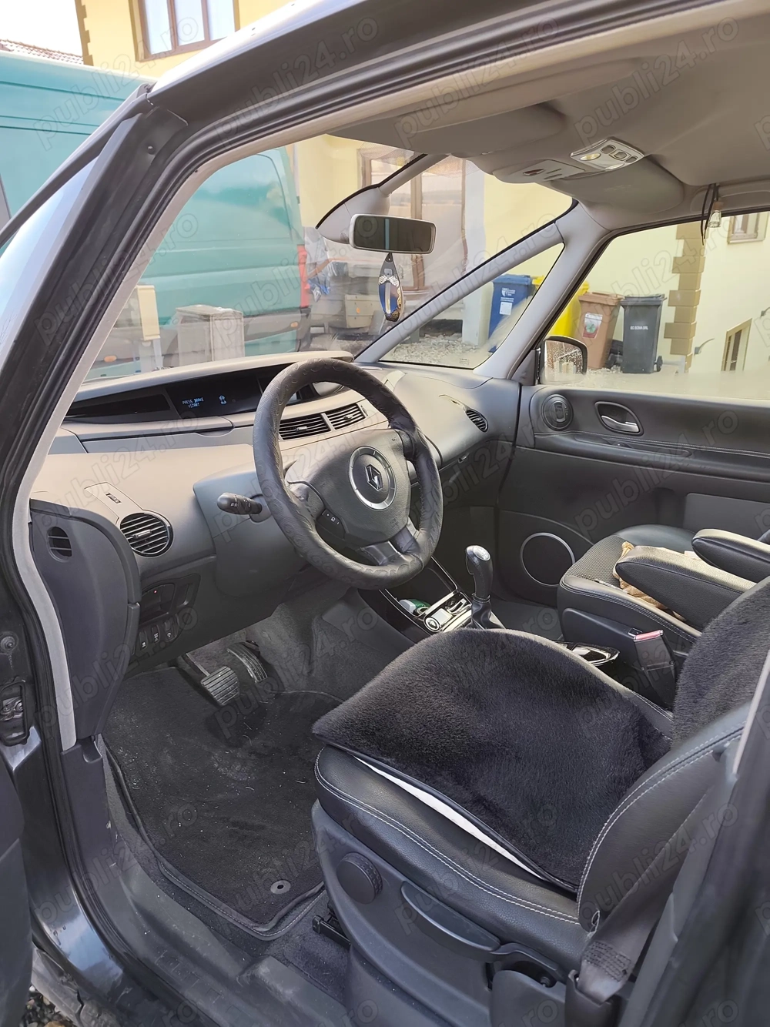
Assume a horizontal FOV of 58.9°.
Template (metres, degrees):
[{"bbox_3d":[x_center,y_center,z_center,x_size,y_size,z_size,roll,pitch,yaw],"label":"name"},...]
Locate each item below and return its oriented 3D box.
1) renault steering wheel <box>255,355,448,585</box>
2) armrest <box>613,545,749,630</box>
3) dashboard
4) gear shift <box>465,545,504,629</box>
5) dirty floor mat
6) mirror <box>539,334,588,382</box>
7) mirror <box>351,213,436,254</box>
[{"bbox_3d":[-0.053,-0.063,1.104,0.115,0.385,0.385,-23,1,42],"label":"renault steering wheel"},{"bbox_3d":[0.629,0.176,1.321,0.380,0.100,0.075,21,28,33],"label":"armrest"},{"bbox_3d":[-0.256,-0.133,1.762,0.670,0.550,1.470,14,25,36],"label":"dashboard"},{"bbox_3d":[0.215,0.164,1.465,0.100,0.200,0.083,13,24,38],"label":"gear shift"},{"bbox_3d":[-0.250,0.465,1.397,0.570,0.130,0.530,14,25,36],"label":"dirty floor mat"},{"bbox_3d":[0.565,-0.486,2.252,0.220,0.180,0.120,-14,23,-31],"label":"mirror"},{"bbox_3d":[0.012,-0.567,1.384,0.222,0.067,0.038,-14,25,-39],"label":"mirror"}]

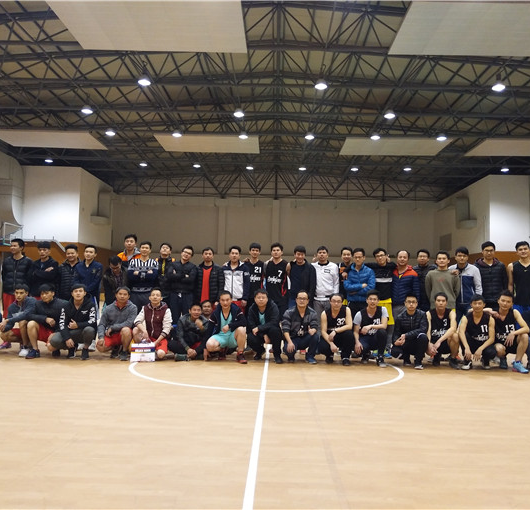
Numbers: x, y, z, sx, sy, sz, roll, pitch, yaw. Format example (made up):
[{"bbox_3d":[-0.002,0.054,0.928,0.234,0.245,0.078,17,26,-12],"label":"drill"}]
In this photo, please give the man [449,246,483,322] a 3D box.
[{"bbox_3d":[3.221,0.759,8.185,0.560,1.799,0.340,0,-4,21],"label":"man"}]

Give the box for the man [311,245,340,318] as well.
[{"bbox_3d":[1.004,0.740,8.420,0.520,1.781,0.340,1,-4,8],"label":"man"}]

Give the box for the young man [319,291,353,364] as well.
[{"bbox_3d":[1.041,1.060,7.437,0.520,0.996,0.700,1,-4,4],"label":"young man"}]

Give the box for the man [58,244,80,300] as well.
[{"bbox_3d":[-3.204,0.678,8.444,0.520,1.700,0.330,2,-4,-15],"label":"man"}]

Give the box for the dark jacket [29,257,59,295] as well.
[{"bbox_3d":[-3.593,0.358,8.341,0.460,0.669,0.320,2,-4,-10],"label":"dark jacket"}]

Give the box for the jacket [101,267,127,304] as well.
[{"bbox_3d":[-2.485,0.481,8.492,0.480,0.630,0.350,2,-4,-13],"label":"jacket"}]

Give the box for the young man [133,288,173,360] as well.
[{"bbox_3d":[-1.621,0.997,7.427,0.580,1.003,0.700,1,-4,-3],"label":"young man"}]

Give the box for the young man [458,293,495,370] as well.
[{"bbox_3d":[2.994,1.068,7.227,0.580,1.015,0.720,0,-4,12],"label":"young man"}]

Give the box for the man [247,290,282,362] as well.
[{"bbox_3d":[0.000,1.021,7.445,0.540,1.032,0.720,1,-4,2],"label":"man"}]

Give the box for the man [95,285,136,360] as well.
[{"bbox_3d":[-2.159,0.977,7.427,0.600,1.021,0.700,1,-4,0],"label":"man"}]

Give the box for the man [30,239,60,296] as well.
[{"bbox_3d":[-3.621,0.652,8.369,0.530,1.752,0.360,2,-4,-13],"label":"man"}]

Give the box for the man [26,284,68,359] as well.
[{"bbox_3d":[-3.192,0.950,7.448,0.620,1.038,0.720,-1,-4,26],"label":"man"}]

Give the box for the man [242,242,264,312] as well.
[{"bbox_3d":[-0.169,0.697,8.273,0.520,1.791,0.320,1,-4,0],"label":"man"}]

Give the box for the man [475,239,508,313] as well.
[{"bbox_3d":[3.423,0.706,7.748,0.530,1.820,0.330,0,-4,18],"label":"man"}]

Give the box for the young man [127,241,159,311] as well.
[{"bbox_3d":[-1.989,0.669,8.370,0.530,1.788,0.360,2,-4,-12],"label":"young man"}]

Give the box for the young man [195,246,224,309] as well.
[{"bbox_3d":[-0.905,0.730,8.367,0.510,1.711,0.320,1,-4,-2],"label":"young man"}]

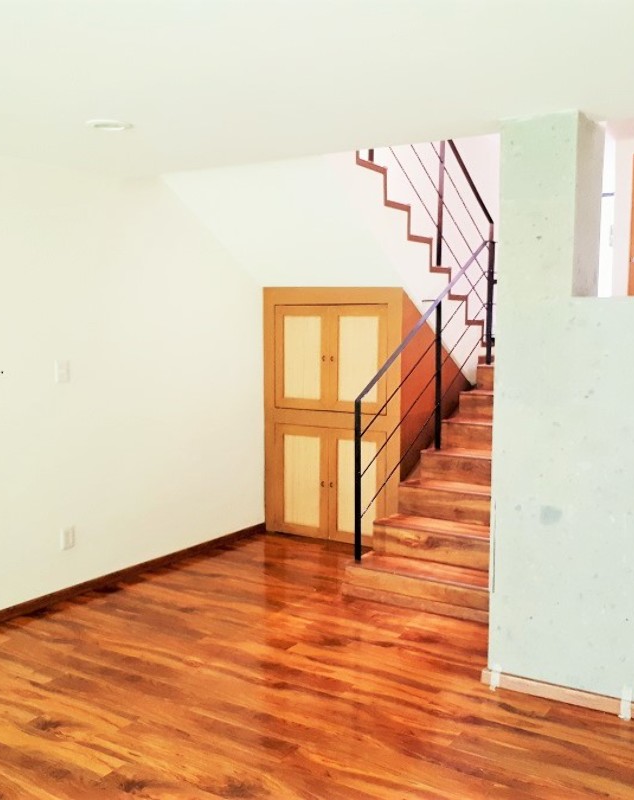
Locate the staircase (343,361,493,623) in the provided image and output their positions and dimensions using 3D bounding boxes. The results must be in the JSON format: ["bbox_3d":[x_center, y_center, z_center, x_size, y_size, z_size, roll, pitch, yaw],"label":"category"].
[{"bbox_3d":[1.189,0.450,5.284,1.070,1.225,2.172,3,5,31],"label":"staircase"}]

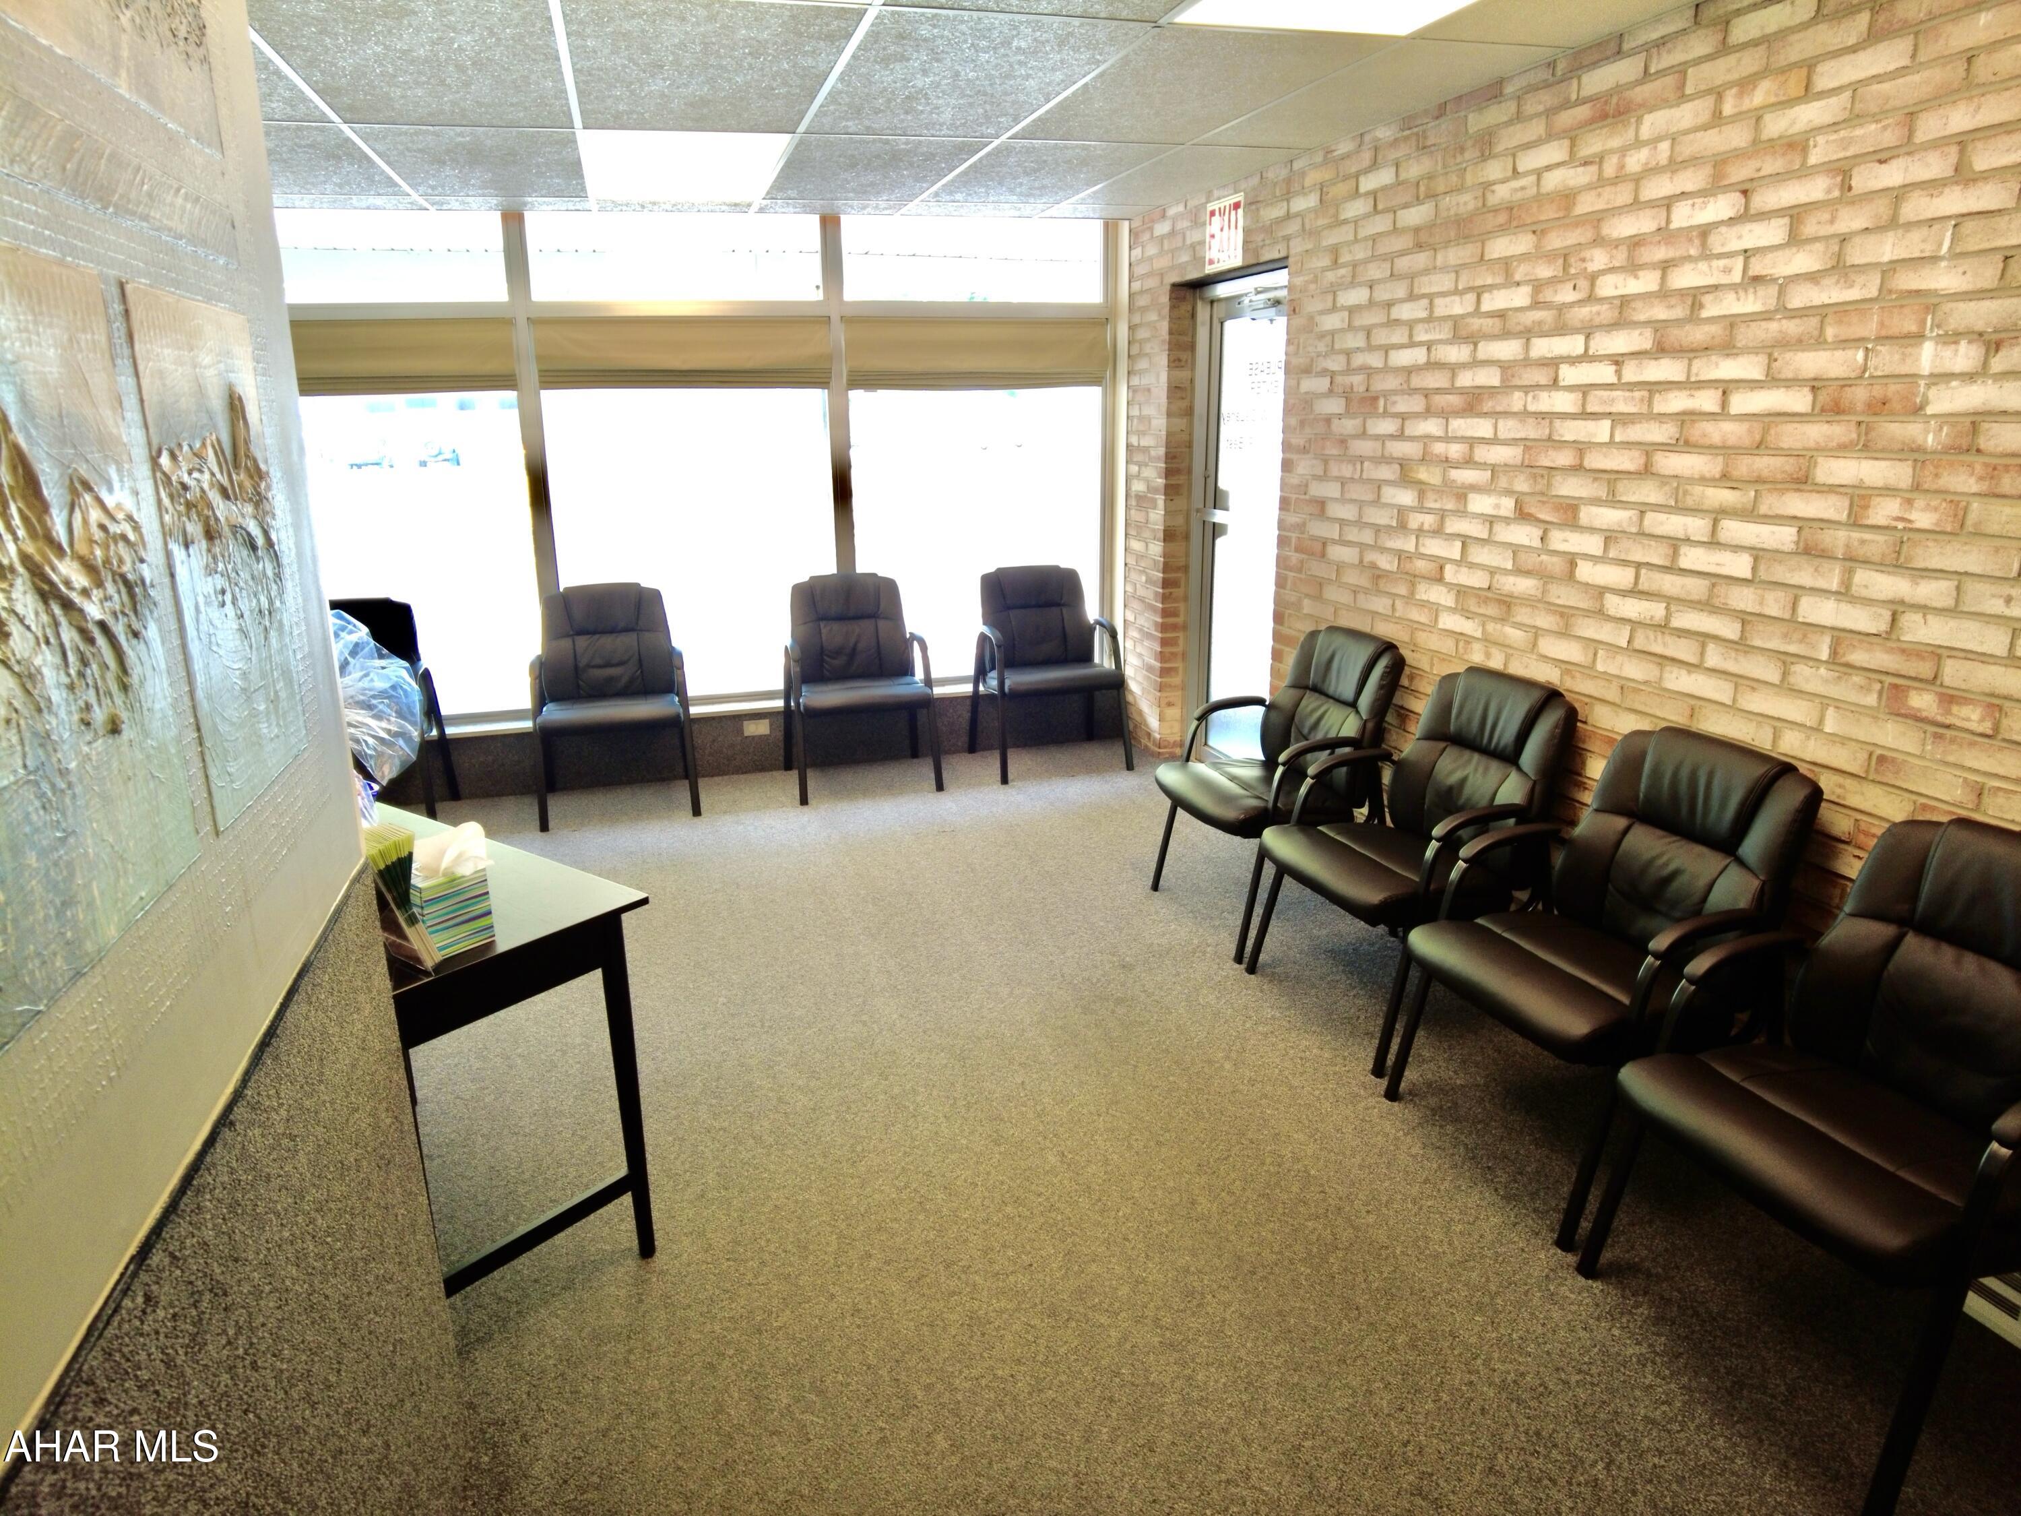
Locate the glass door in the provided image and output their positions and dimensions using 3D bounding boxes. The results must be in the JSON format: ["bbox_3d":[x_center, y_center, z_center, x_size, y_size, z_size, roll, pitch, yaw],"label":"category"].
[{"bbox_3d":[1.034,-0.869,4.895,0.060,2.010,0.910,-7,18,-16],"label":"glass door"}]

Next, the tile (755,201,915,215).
[{"bbox_3d":[-0.716,-2.233,4.724,0.610,0.020,0.322,-7,18,-16],"label":"tile"}]

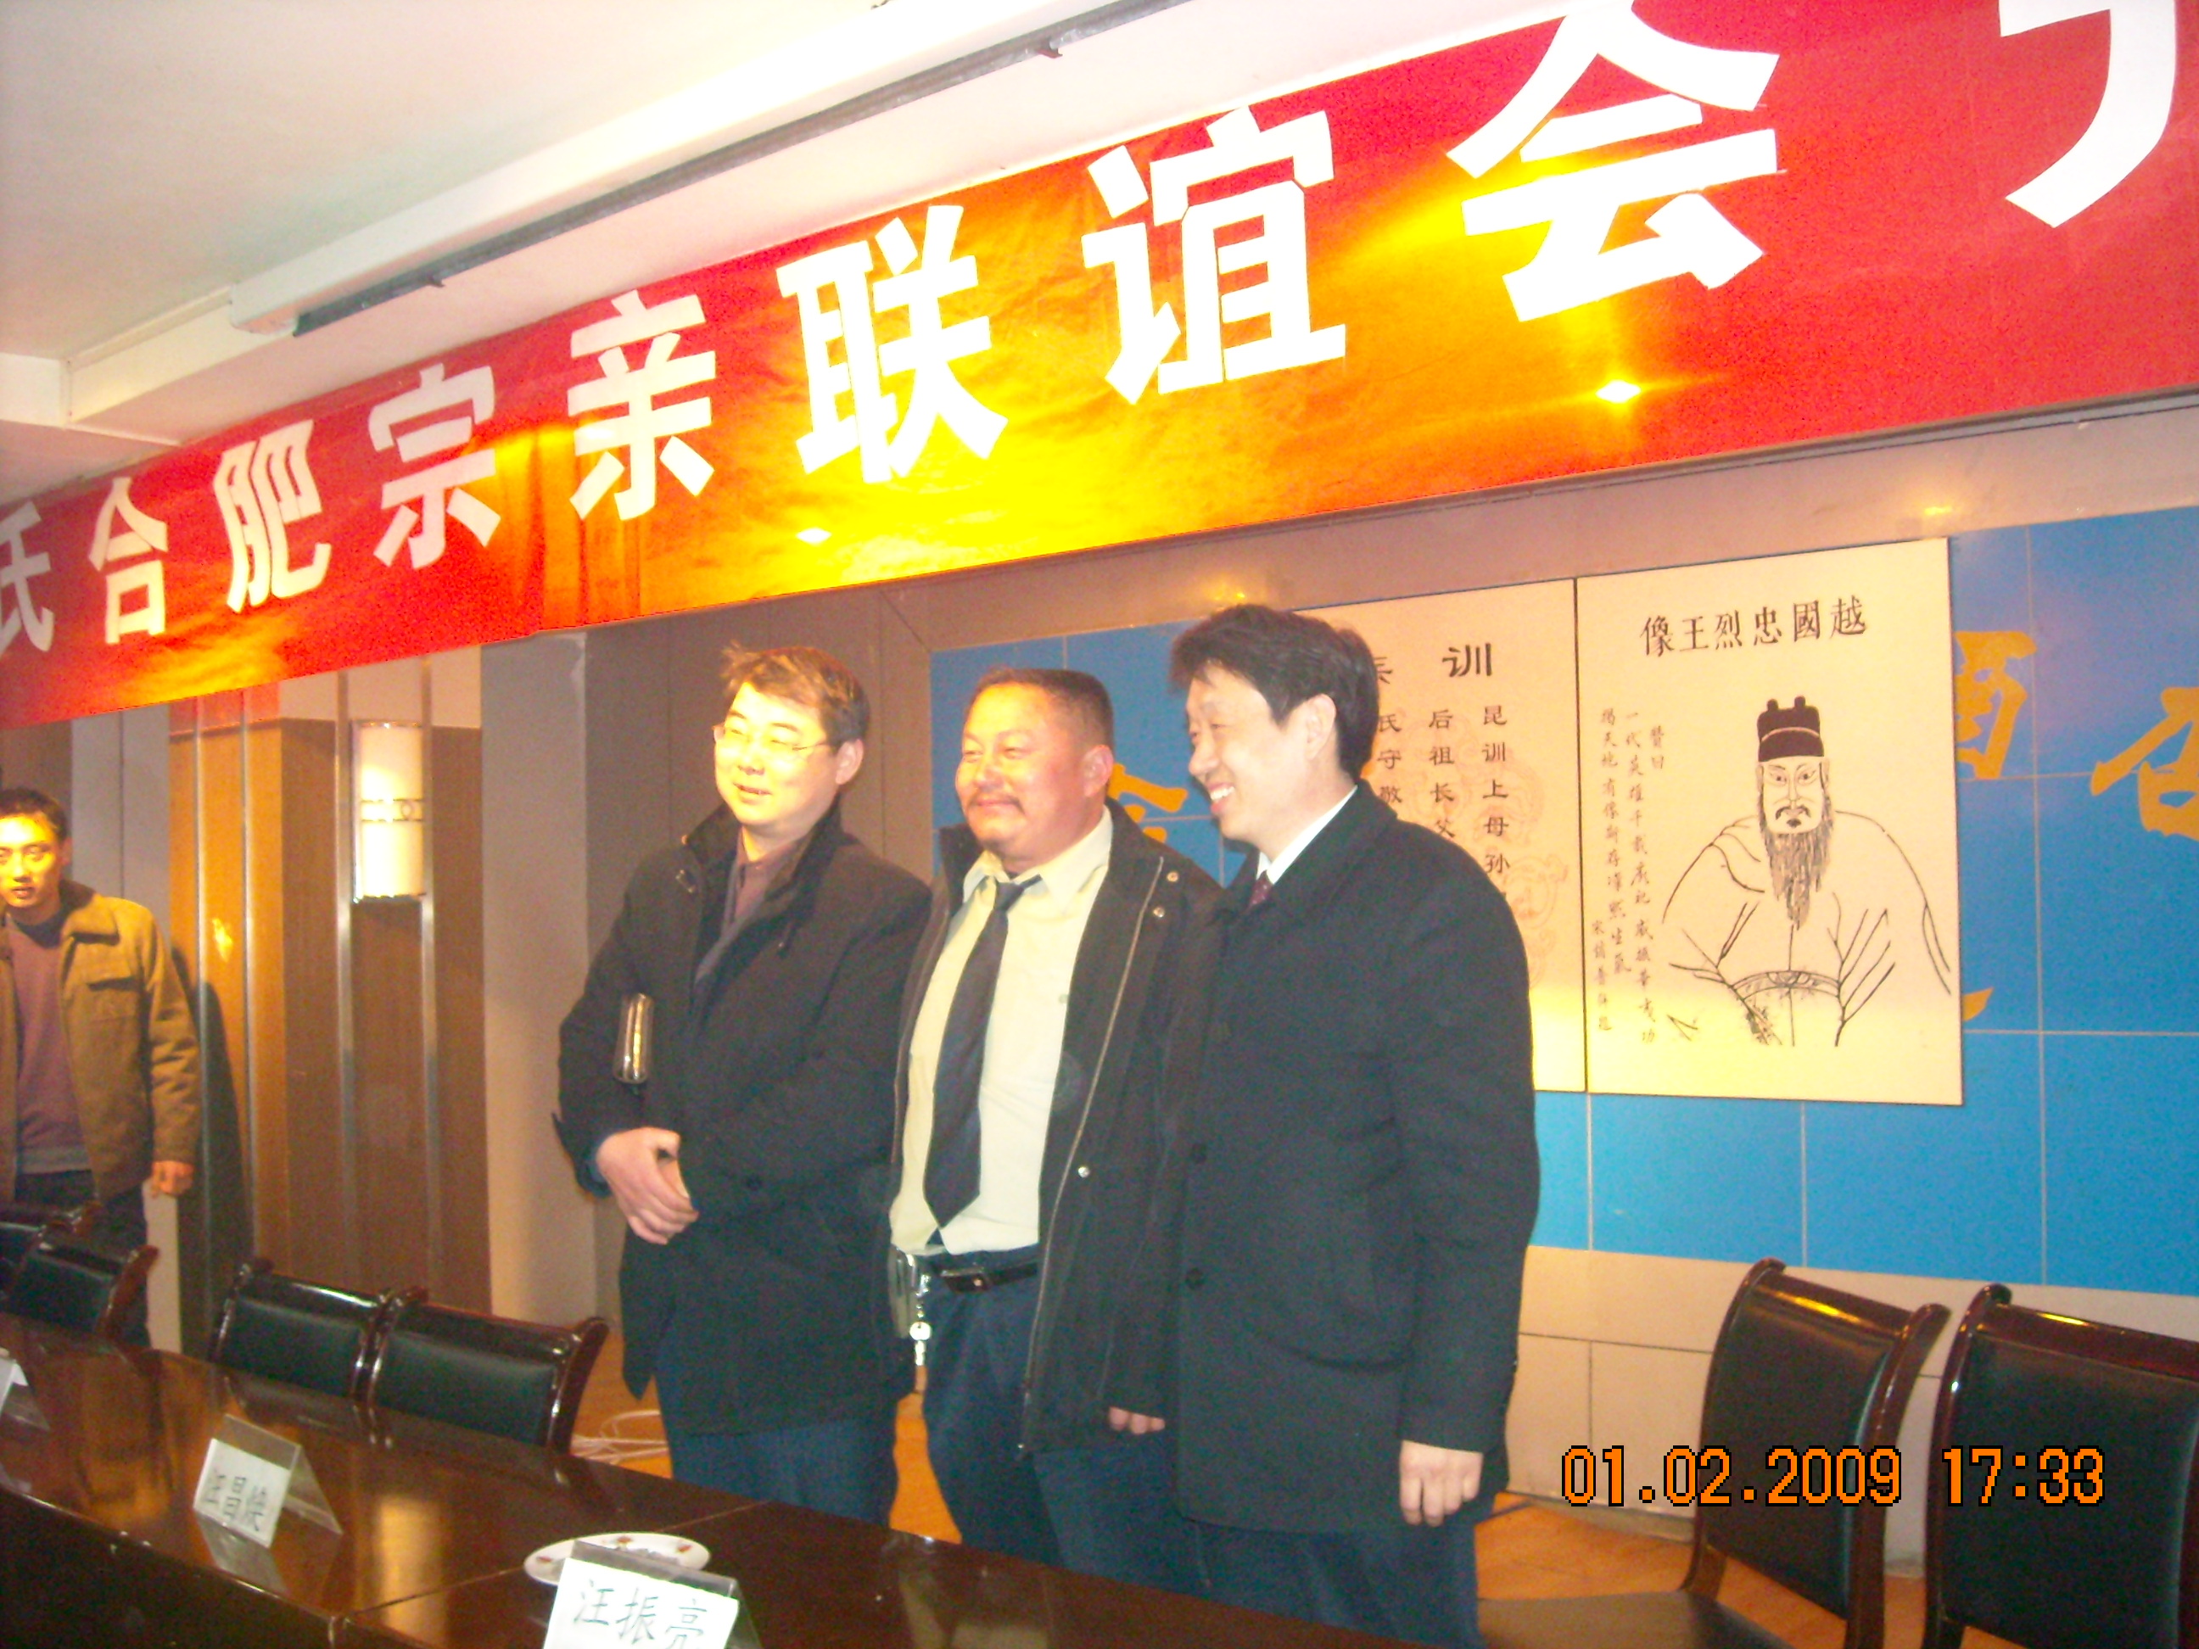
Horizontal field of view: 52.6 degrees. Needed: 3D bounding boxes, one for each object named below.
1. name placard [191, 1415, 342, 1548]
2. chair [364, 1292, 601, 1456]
[{"bbox_3d":[-0.898,0.701,2.394,0.076,0.098,0.215,0,-2,-41],"label":"name placard"},{"bbox_3d":[-0.965,1.092,2.861,0.460,0.860,0.550,-3,-2,39],"label":"chair"}]

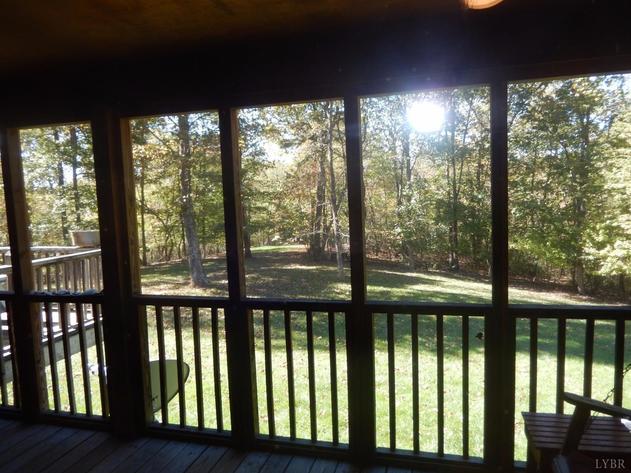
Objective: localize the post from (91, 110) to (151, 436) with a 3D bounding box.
[{"bbox_3d":[-1.296,0.316,3.052,0.210,2.130,0.150,-1,5,15],"label":"post"}]

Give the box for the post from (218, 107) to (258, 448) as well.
[{"bbox_3d":[-0.492,0.302,2.863,0.130,2.130,0.100,-1,5,15],"label":"post"}]

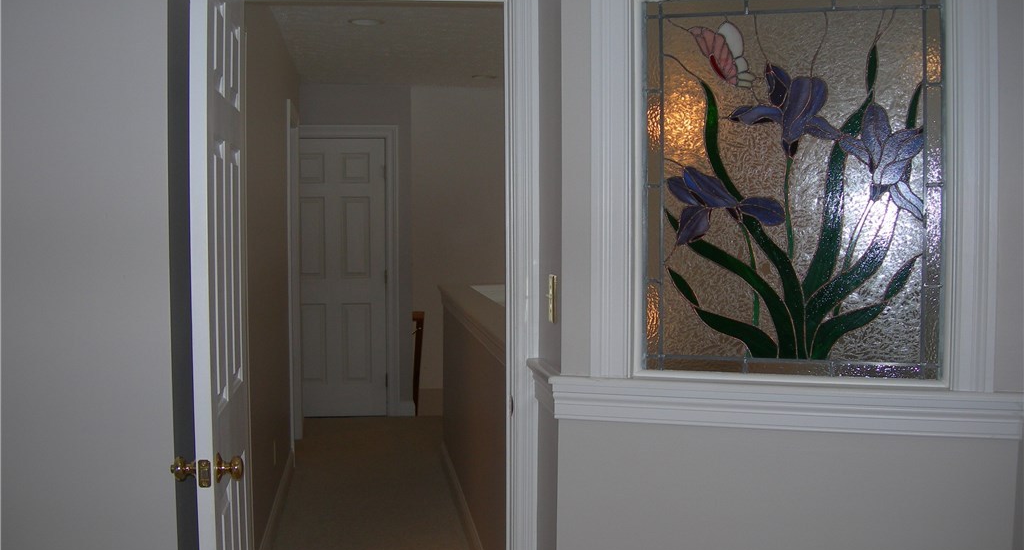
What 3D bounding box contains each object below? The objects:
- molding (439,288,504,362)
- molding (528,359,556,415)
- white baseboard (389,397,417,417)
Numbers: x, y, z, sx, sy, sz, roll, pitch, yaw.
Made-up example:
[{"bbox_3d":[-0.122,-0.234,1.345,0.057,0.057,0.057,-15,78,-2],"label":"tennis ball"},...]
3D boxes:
[{"bbox_3d":[-0.123,0.199,4.952,0.177,0.110,3.420,0,3,-8],"label":"molding"},{"bbox_3d":[0.082,0.295,2.903,0.036,0.119,0.360,0,3,-8],"label":"molding"},{"bbox_3d":[-0.805,0.987,8.221,0.196,0.120,0.020,0,3,-8],"label":"white baseboard"}]

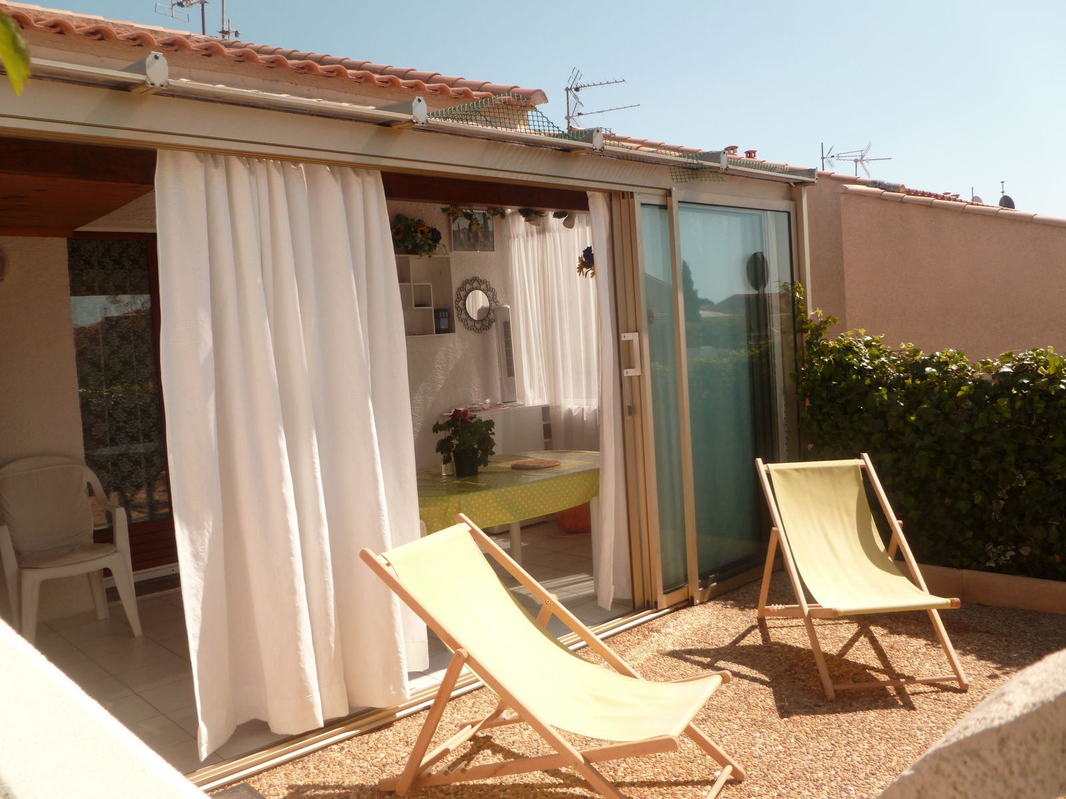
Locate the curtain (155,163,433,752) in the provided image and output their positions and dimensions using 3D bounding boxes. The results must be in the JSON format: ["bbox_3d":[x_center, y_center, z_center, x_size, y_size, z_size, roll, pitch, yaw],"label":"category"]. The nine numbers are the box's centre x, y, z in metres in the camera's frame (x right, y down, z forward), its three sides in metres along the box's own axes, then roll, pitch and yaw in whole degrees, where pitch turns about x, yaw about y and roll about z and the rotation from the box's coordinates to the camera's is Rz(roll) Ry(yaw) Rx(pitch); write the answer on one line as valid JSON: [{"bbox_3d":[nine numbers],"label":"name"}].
[{"bbox_3d":[-0.905,0.170,3.444,1.015,2.188,0.256,-6,4,-40],"label":"curtain"}]

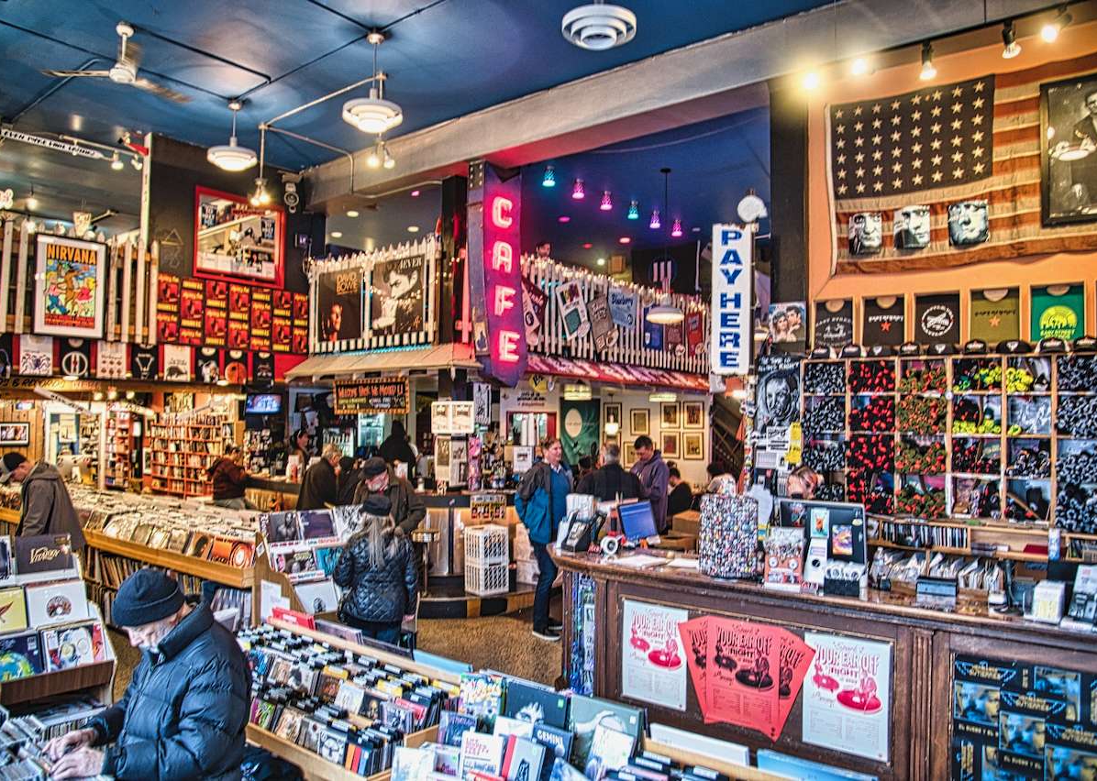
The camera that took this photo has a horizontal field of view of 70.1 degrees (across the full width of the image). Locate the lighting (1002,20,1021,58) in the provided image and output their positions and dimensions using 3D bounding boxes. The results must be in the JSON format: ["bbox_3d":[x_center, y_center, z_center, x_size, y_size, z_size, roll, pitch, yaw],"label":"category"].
[{"bbox_3d":[3.153,-2.390,5.330,0.130,0.240,0.120,-1,-2,44],"label":"lighting"}]

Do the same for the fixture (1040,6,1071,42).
[{"bbox_3d":[3.362,-2.431,5.190,0.180,0.220,0.130,2,-2,-41],"label":"fixture"}]

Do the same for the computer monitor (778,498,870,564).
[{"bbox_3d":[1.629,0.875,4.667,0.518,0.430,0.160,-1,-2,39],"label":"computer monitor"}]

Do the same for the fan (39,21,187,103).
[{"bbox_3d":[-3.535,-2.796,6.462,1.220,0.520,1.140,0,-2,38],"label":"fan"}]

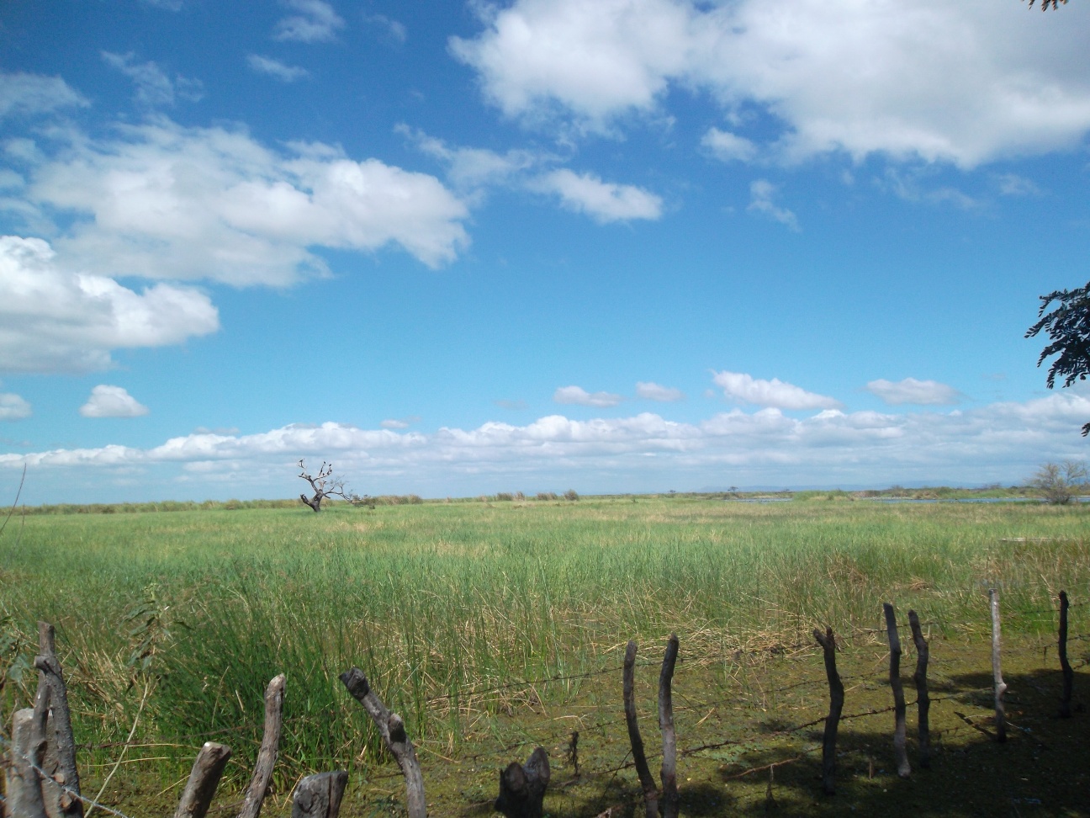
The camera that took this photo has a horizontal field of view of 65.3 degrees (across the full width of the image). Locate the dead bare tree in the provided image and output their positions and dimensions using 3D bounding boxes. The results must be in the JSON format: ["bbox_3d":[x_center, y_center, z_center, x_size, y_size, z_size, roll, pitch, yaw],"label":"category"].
[{"bbox_3d":[-27.291,9.518,105.000,6.700,6.600,5.200,1,-6,-15],"label":"dead bare tree"}]

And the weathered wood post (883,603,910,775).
[{"bbox_3d":[2.567,2.046,6.200,0.130,1.220,0.110,-3,-6,22],"label":"weathered wood post"}]

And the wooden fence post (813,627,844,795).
[{"bbox_3d":[1.962,2.075,5.869,0.170,1.112,0.130,-3,-6,18],"label":"wooden fence post"}]

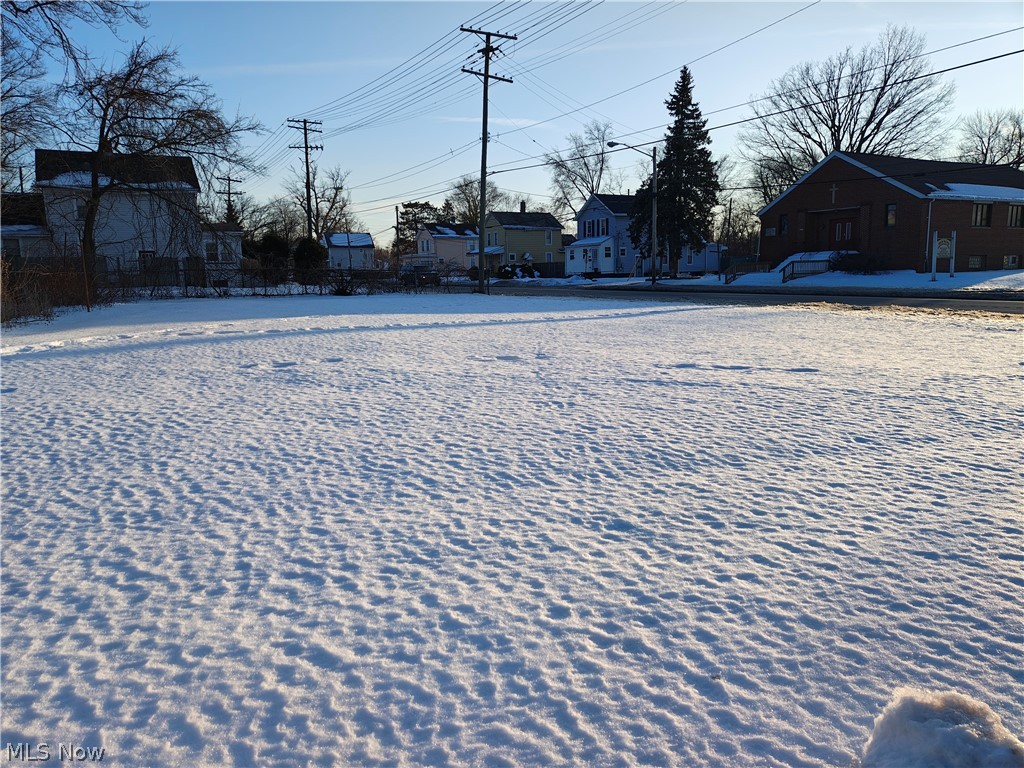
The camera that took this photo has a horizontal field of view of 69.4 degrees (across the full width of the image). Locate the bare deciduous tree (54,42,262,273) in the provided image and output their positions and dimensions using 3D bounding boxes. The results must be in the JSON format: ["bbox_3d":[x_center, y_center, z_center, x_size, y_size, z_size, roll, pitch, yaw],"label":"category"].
[{"bbox_3d":[-16.090,-9.625,33.659,8.210,11.110,7.390,-5,10,-24],"label":"bare deciduous tree"}]

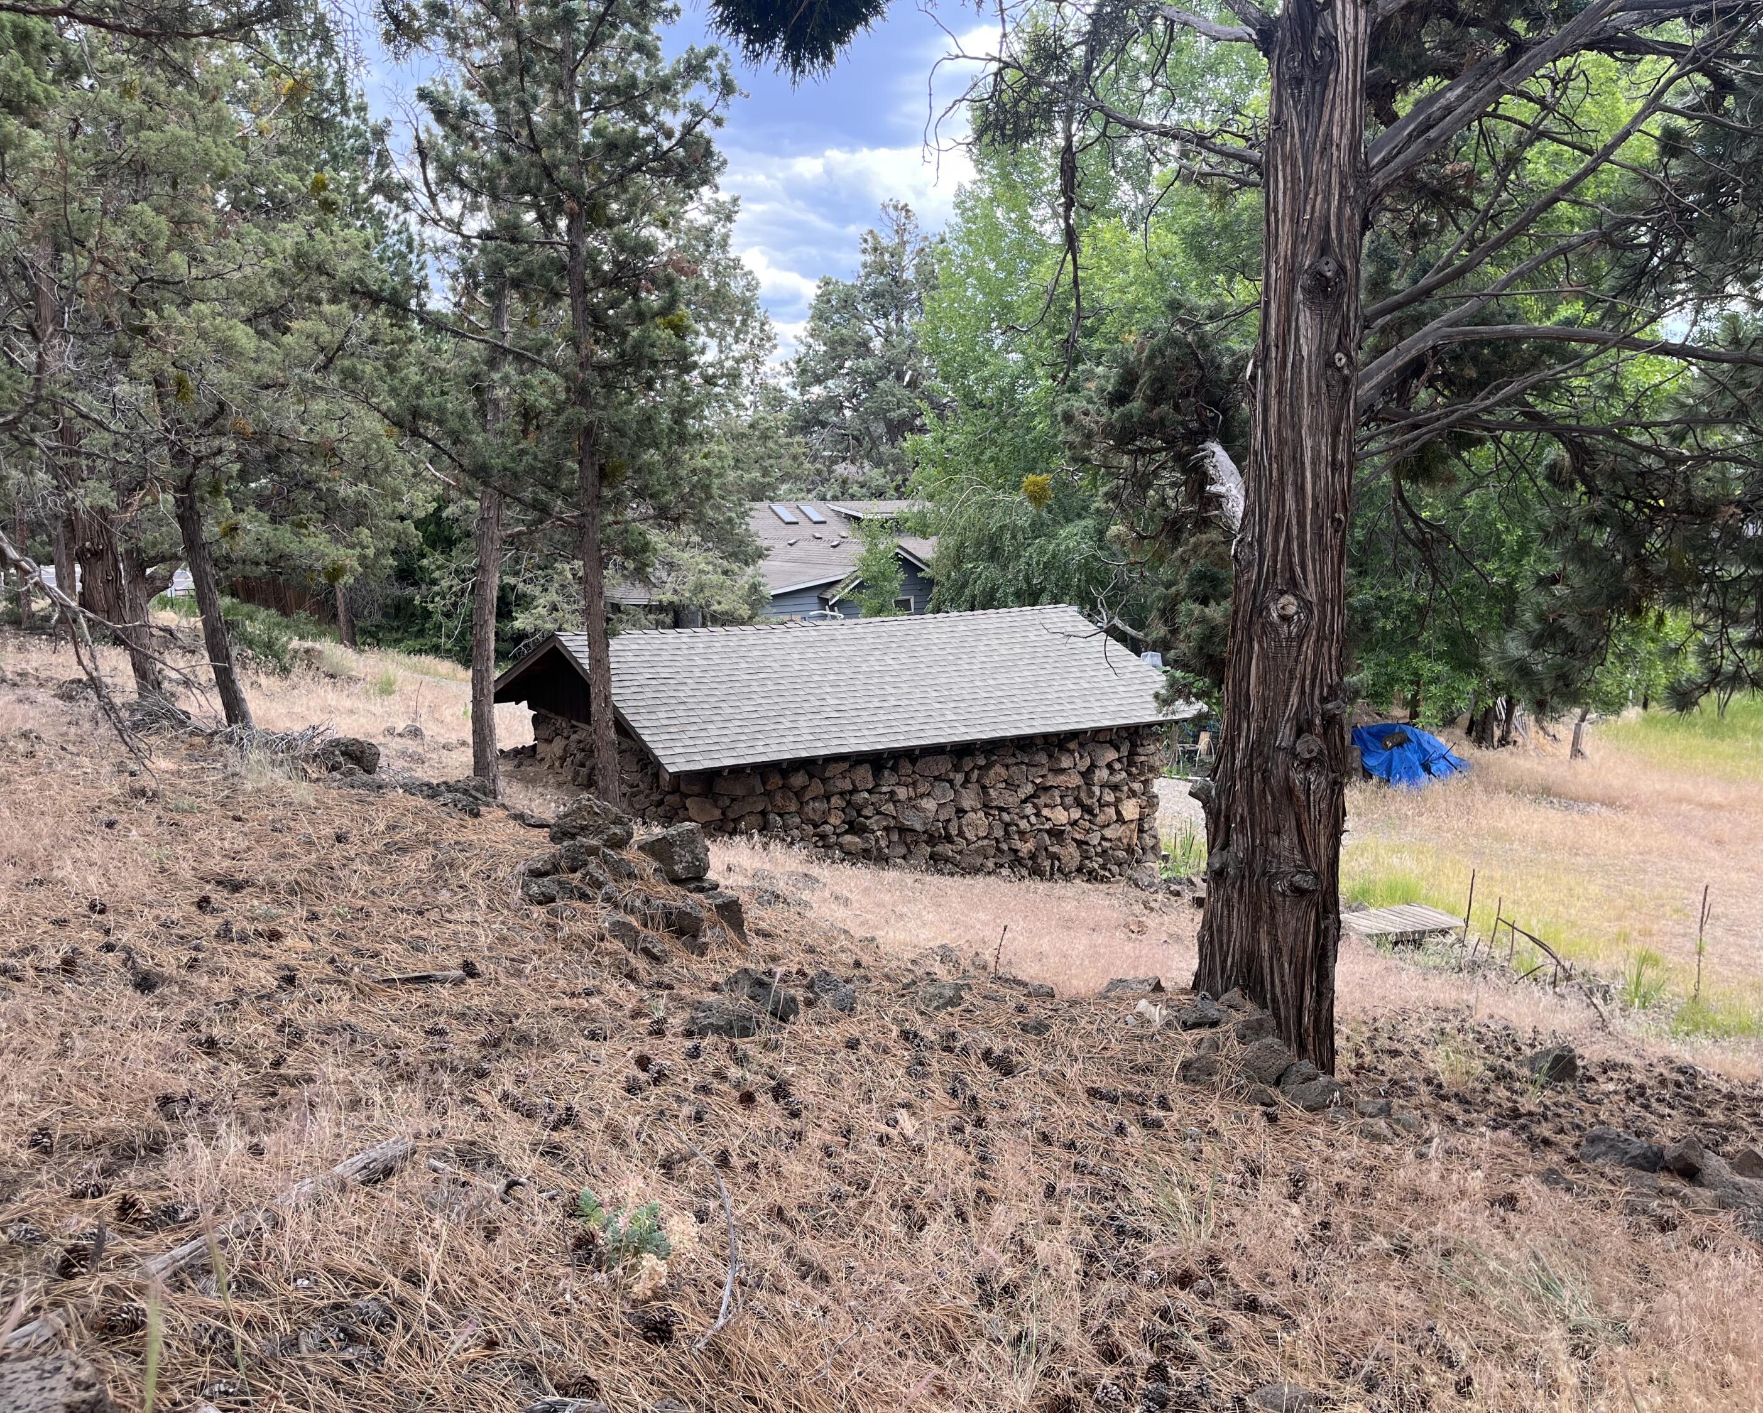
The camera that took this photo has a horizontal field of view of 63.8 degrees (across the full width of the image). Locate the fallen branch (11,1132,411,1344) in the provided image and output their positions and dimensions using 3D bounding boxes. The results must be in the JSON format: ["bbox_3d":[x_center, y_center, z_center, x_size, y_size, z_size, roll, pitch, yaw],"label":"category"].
[{"bbox_3d":[-1.497,1.211,3.325,0.100,0.090,1.332,4,-1,14],"label":"fallen branch"}]

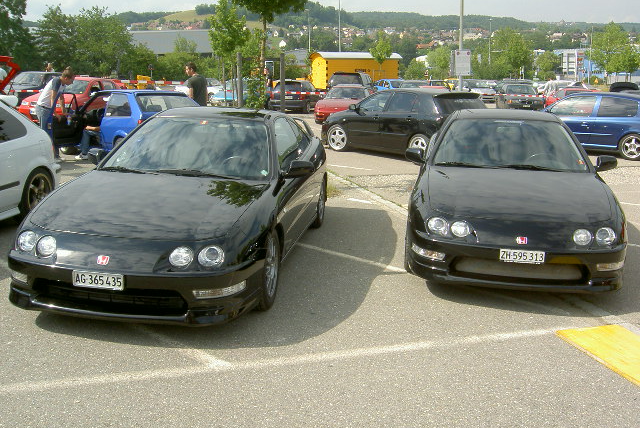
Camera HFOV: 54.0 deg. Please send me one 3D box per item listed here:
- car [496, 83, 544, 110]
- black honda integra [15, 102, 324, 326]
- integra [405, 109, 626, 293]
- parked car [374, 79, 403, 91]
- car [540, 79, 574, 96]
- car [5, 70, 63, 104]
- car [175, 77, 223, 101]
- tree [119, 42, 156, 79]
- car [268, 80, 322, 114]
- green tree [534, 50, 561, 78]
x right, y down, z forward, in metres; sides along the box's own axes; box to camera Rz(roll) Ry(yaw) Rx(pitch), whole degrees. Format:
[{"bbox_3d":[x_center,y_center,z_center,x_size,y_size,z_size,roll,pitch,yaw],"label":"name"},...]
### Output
[{"bbox_3d":[9.614,-5.613,30.600,1.680,1.420,4.100,1,13,7],"label":"car"},{"bbox_3d":[-0.944,-0.294,5.686,1.720,1.320,4.380,2,12,8],"label":"black honda integra"},{"bbox_3d":[1.844,-0.375,6.421,1.720,1.320,4.380,3,12,11],"label":"integra"},{"bbox_3d":[4.467,-7.016,36.000,1.700,1.420,4.200,-1,13,-9],"label":"parked car"},{"bbox_3d":[13.921,-7.063,37.000,1.720,1.500,4.200,1,13,7],"label":"car"},{"bbox_3d":[-13.039,-5.903,29.293,1.760,1.620,4.400,1,12,2],"label":"car"},{"bbox_3d":[-7.526,-8.053,40.458,1.700,1.400,4.200,-10,16,-41],"label":"car"},{"bbox_3d":[-16.617,-13.806,58.504,3.800,4.500,3.800,1,12,0],"label":"tree"},{"bbox_3d":[-1.034,-5.448,28.900,1.700,1.430,4.050,2,13,10],"label":"car"},{"bbox_3d":[29.017,-18.708,80.000,3.300,4.500,3.300,0,13,0],"label":"green tree"}]

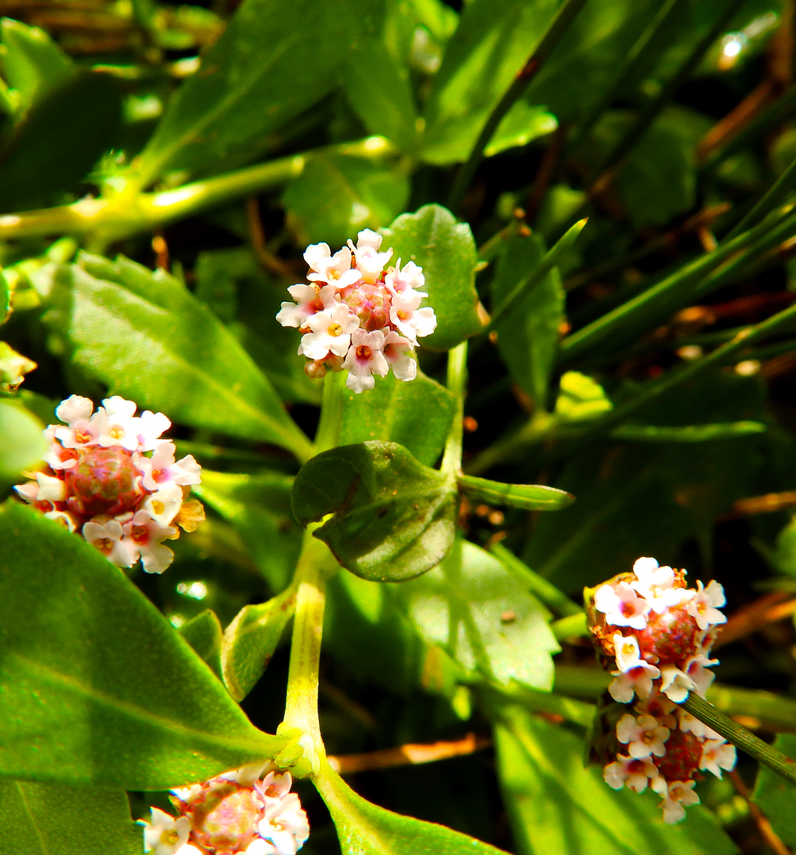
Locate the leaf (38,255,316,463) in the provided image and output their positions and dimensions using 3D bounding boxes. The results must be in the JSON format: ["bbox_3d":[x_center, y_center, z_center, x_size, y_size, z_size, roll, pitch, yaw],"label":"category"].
[{"bbox_3d":[-0.019,-0.006,0.096,0.030,0.003,0.013,36,69,12],"label":"leaf"}]

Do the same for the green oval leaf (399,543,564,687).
[{"bbox_3d":[0.009,0.021,0.119,0.021,0.003,0.013,41,70,18],"label":"green oval leaf"}]

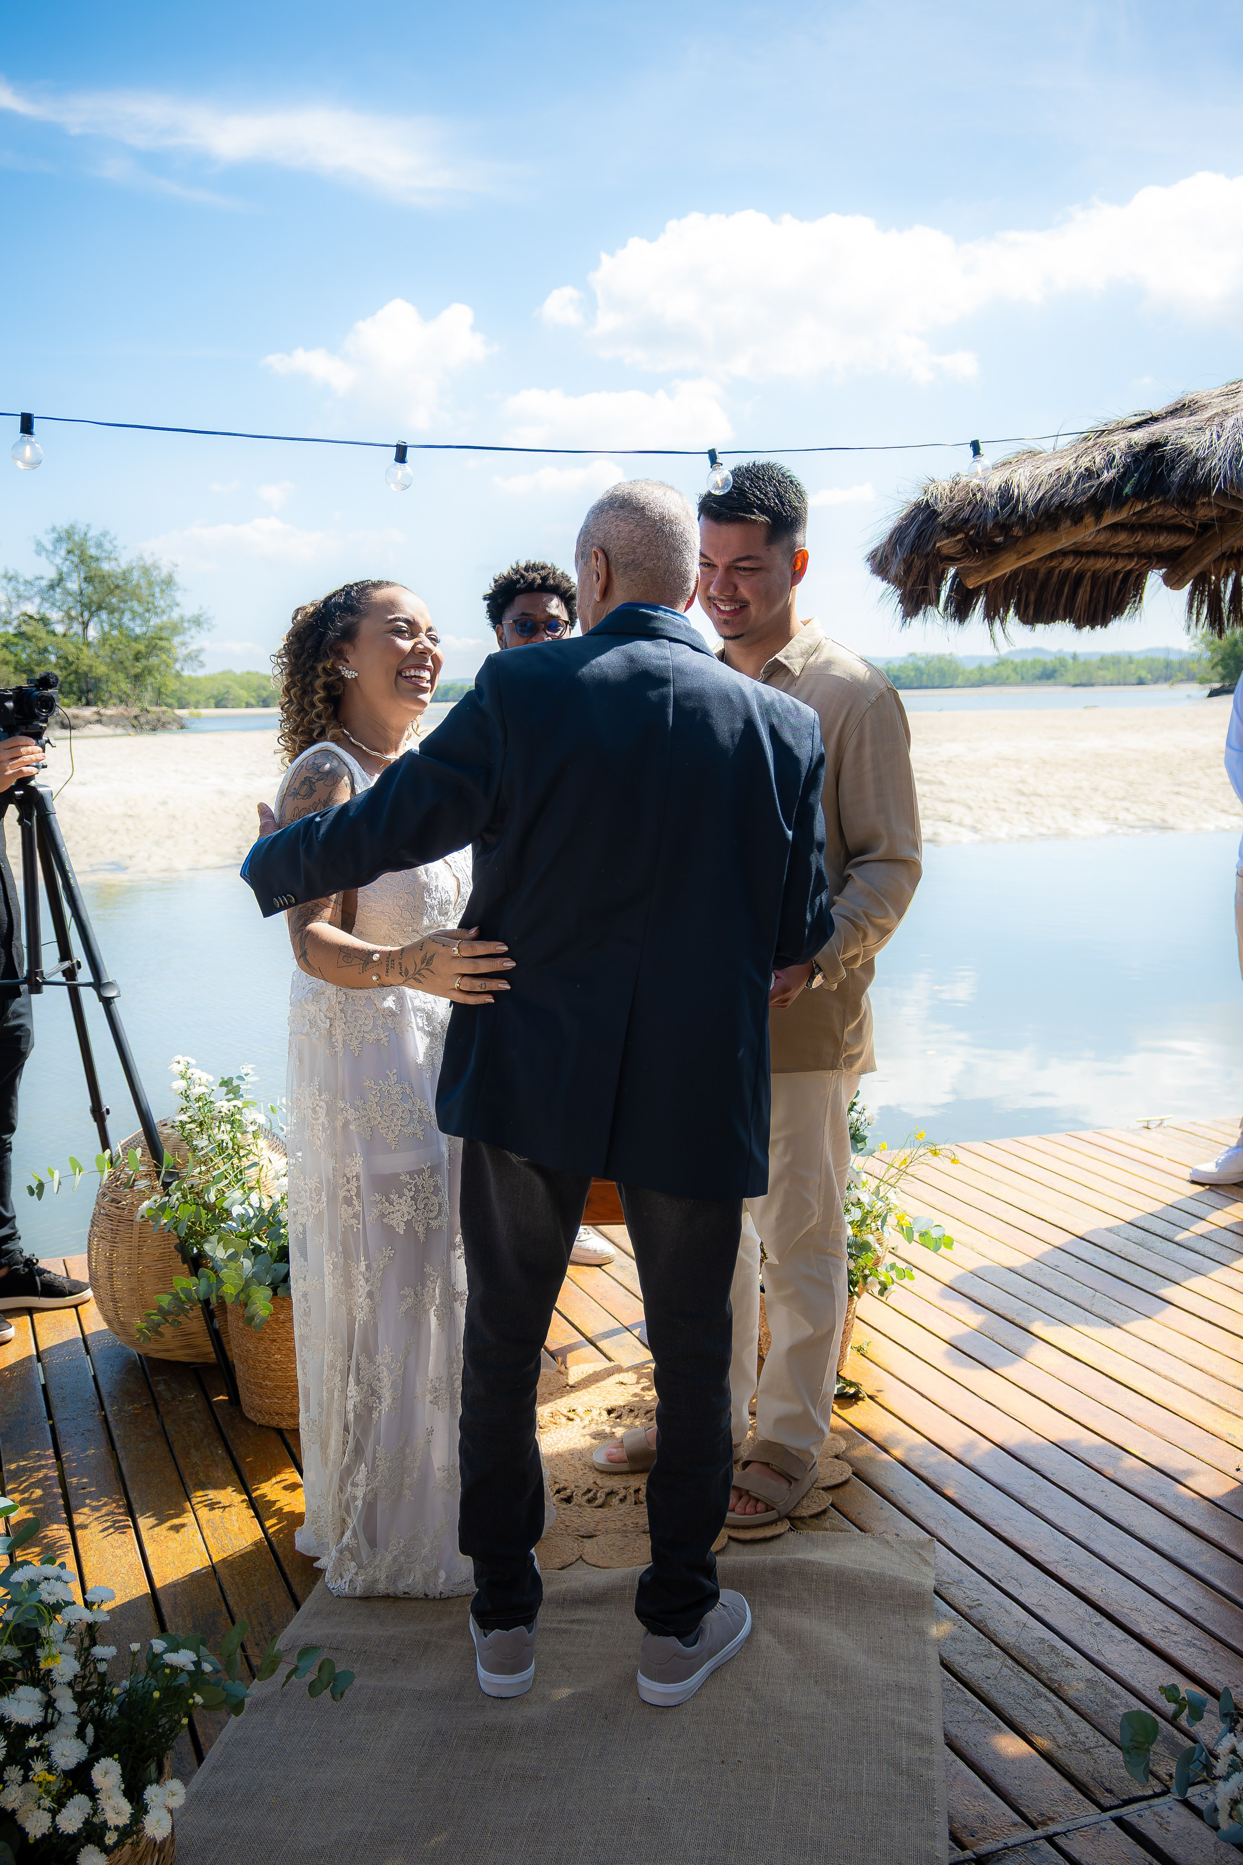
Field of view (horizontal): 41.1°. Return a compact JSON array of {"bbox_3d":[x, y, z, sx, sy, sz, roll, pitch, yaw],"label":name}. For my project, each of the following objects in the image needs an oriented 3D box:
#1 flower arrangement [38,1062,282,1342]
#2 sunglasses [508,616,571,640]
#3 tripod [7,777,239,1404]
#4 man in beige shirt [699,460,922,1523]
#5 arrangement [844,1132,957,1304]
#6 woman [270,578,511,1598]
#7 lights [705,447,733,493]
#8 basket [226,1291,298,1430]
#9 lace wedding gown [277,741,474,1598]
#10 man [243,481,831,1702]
[{"bbox_3d":[-0.841,0.532,3.356,0.640,0.560,0.480,-2,9,-6],"label":"flower arrangement"},{"bbox_3d":[-0.199,-0.728,3.970,0.148,0.052,0.140,-2,9,-8],"label":"sunglasses"},{"bbox_3d":[-1.195,0.295,3.622,0.800,1.290,0.880,5,10,32],"label":"tripod"},{"bbox_3d":[0.227,0.138,2.833,0.420,1.790,0.560,-8,11,-41],"label":"man in beige shirt"},{"bbox_3d":[0.456,0.527,3.366,0.450,0.430,0.420,-1,9,0],"label":"arrangement"},{"bbox_3d":[-0.356,0.247,2.747,0.480,1.620,0.470,4,10,28],"label":"woman"},{"bbox_3d":[0.151,-0.709,2.540,0.040,0.072,0.040,-12,8,2],"label":"lights"},{"bbox_3d":[-0.646,0.840,3.403,0.310,0.260,0.310,-1,9,0],"label":"basket"},{"bbox_3d":[-0.354,0.363,2.785,0.460,1.380,0.460,4,10,28],"label":"lace wedding gown"},{"bbox_3d":[-0.136,0.231,2.462,0.840,1.730,0.500,-1,9,-3],"label":"man"}]

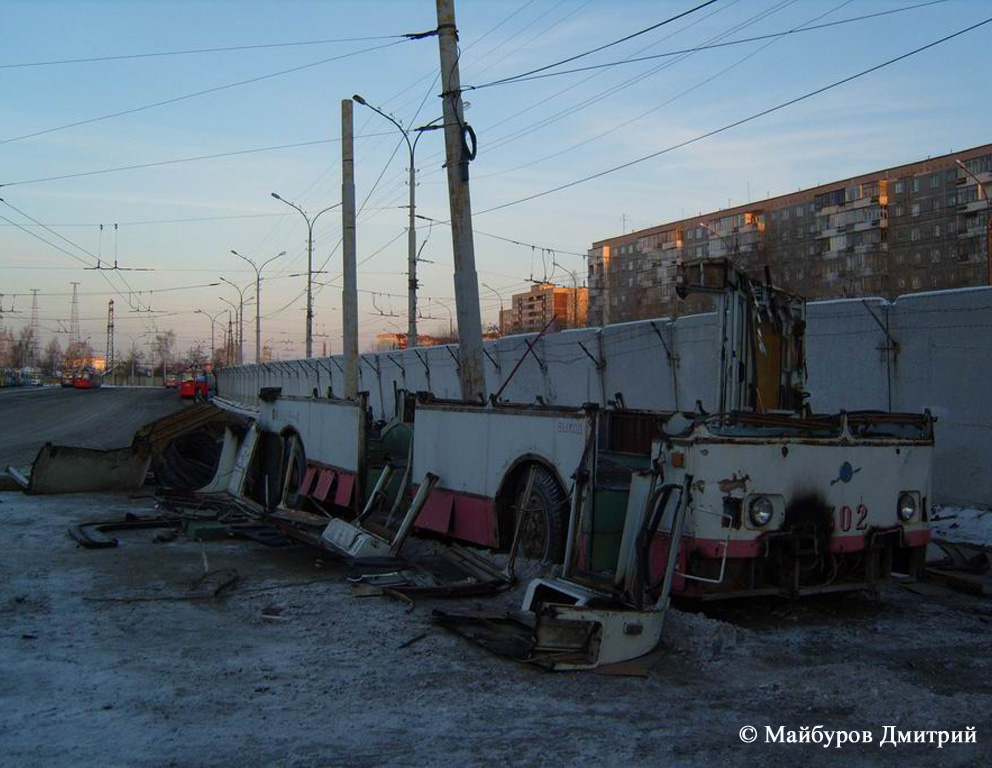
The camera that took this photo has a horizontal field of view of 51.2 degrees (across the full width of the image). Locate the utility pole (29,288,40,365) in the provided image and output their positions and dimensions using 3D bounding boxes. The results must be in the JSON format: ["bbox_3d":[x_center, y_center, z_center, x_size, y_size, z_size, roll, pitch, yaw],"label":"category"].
[{"bbox_3d":[-156.003,-16.310,350.000,3.500,32.000,3.500,0,0,-24],"label":"utility pole"}]

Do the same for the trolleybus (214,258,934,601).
[{"bbox_3d":[-0.478,0.269,12.696,2.500,2.850,11.700,1,0,-31],"label":"trolleybus"}]

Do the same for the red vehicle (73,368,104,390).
[{"bbox_3d":[-58.157,-0.595,147.527,2.500,3.000,11.500,0,0,-16],"label":"red vehicle"}]

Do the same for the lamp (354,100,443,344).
[{"bbox_3d":[-3.795,-5.589,46.500,5.100,14.200,0.450,0,0,-18],"label":"lamp"}]

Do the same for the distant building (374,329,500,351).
[{"bbox_3d":[-22.600,-9.810,407.000,48.000,18.400,15.000,0,0,-9],"label":"distant building"}]

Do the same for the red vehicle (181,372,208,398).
[{"bbox_3d":[-30.752,-0.343,105.484,2.500,3.000,11.500,0,0,-17],"label":"red vehicle"}]

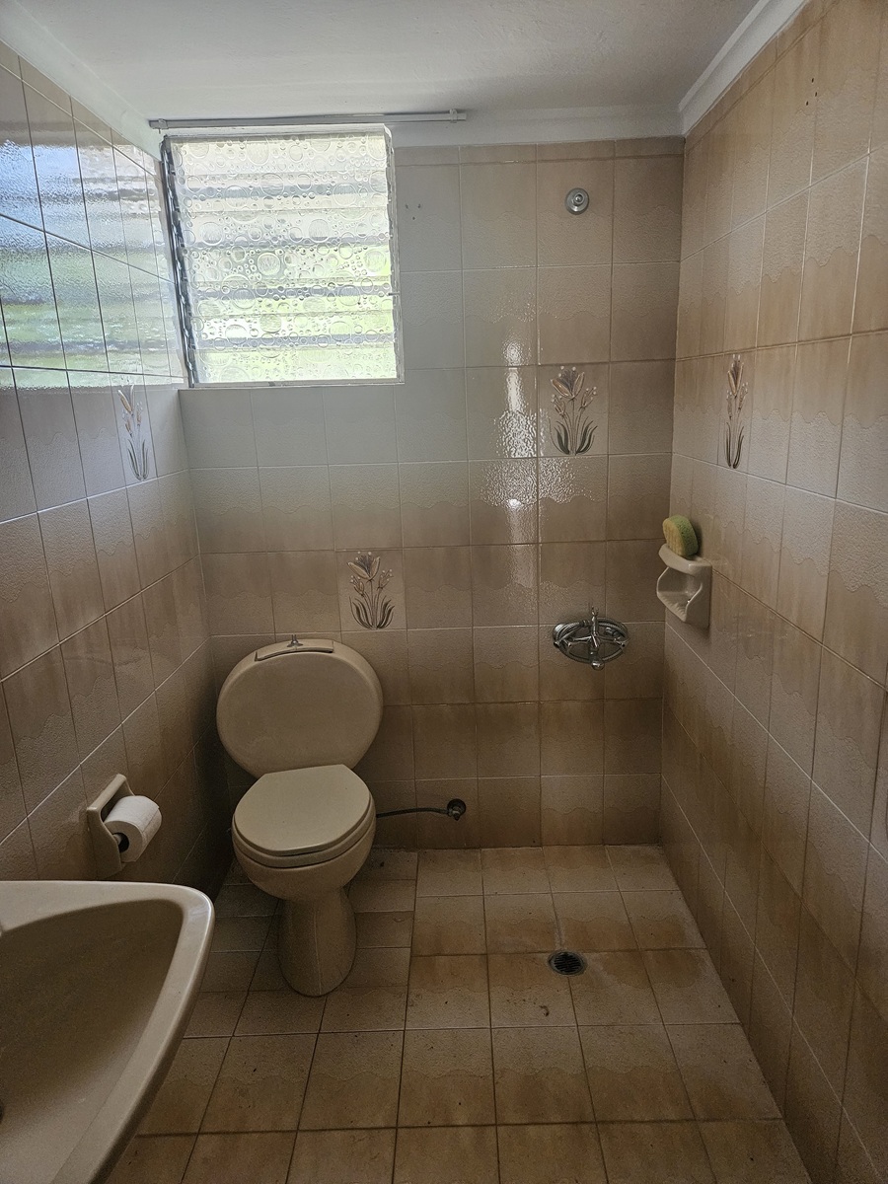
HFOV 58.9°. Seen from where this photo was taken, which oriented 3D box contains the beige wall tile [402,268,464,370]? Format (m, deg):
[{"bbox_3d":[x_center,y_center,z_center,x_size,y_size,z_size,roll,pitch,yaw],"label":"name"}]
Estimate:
[{"bbox_3d":[-0.030,-0.739,2.149,0.170,0.250,0.010,-2,16,2],"label":"beige wall tile"}]

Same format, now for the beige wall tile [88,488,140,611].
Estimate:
[{"bbox_3d":[-0.741,-0.096,1.768,0.010,0.250,0.199,-2,14,1],"label":"beige wall tile"}]

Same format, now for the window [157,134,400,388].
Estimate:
[{"bbox_3d":[-0.432,-0.912,2.194,0.612,0.649,0.080,-2,16,1],"label":"window"}]

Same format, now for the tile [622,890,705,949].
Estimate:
[{"bbox_3d":[0.611,0.921,2.206,0.178,0.012,0.250,-2,15,1],"label":"tile"}]

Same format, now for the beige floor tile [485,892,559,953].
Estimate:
[{"bbox_3d":[0.217,0.931,2.206,0.198,0.010,0.254,-2,14,1],"label":"beige floor tile"}]

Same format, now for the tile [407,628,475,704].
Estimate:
[{"bbox_3d":[-0.007,0.231,2.411,0.199,0.250,0.010,-2,14,1],"label":"tile"}]

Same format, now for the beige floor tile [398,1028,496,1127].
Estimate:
[{"bbox_3d":[0.009,1.060,1.722,0.203,0.010,0.254,-2,14,1],"label":"beige floor tile"}]

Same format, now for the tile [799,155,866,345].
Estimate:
[{"bbox_3d":[0.630,-0.541,1.274,0.010,0.250,0.199,-2,14,1],"label":"tile"}]

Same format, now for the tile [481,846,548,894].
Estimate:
[{"bbox_3d":[0.220,0.868,2.442,0.199,0.010,0.243,-2,14,1],"label":"tile"}]

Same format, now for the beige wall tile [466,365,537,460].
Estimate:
[{"bbox_3d":[0.166,-0.509,2.229,0.199,0.250,0.010,-2,14,1],"label":"beige wall tile"}]

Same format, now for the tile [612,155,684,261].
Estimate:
[{"bbox_3d":[0.534,-1.001,2.067,0.179,0.252,0.012,-2,16,1],"label":"tile"}]

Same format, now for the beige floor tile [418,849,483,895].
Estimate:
[{"bbox_3d":[0.018,0.875,2.447,0.199,0.010,0.243,-2,14,1],"label":"beige floor tile"}]

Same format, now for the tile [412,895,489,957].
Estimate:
[{"bbox_3d":[0.017,0.939,2.212,0.202,0.010,0.257,-2,14,1],"label":"tile"}]

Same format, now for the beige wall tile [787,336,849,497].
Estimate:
[{"bbox_3d":[0.643,-0.301,1.347,0.010,0.251,0.200,-2,14,1],"label":"beige wall tile"}]

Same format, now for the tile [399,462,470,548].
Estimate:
[{"bbox_3d":[-0.027,-0.254,2.284,0.200,0.250,0.010,-2,16,2],"label":"tile"}]

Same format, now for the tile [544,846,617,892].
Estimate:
[{"bbox_3d":[0.421,0.863,2.446,0.200,0.010,0.247,-2,14,1],"label":"tile"}]

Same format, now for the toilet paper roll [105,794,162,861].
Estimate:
[{"bbox_3d":[-0.672,0.507,1.679,0.098,0.098,0.098,-2,14,1],"label":"toilet paper roll"}]

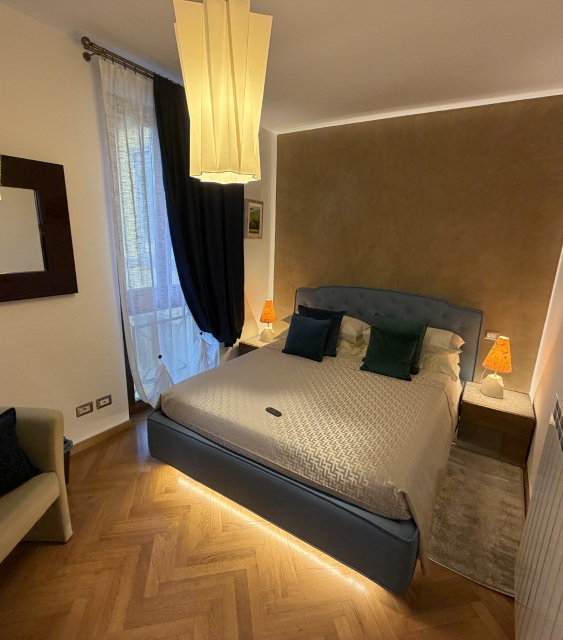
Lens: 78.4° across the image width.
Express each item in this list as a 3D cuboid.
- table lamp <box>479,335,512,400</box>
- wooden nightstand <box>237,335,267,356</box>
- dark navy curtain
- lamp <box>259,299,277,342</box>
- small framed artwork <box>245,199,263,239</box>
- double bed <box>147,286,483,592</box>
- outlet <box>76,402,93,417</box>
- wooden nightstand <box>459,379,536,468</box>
[{"bbox_3d":[1.745,0.373,2.801,0.206,0.485,0.206,11,17,32],"label":"table lamp"},{"bbox_3d":[-0.160,0.450,4.055,0.470,0.389,0.462,11,17,32],"label":"wooden nightstand"},{"bbox_3d":[-0.658,-0.748,3.110,0.190,2.200,1.000,11,17,32],"label":"dark navy curtain"},{"bbox_3d":[-0.141,0.015,3.998,0.206,0.485,0.206,2,14,0],"label":"lamp"},{"bbox_3d":[-0.311,-1.101,3.796,0.020,0.397,0.333,11,17,32],"label":"small framed artwork"},{"bbox_3d":[0.388,0.430,2.687,1.850,1.125,2.050,11,17,32],"label":"double bed"},{"bbox_3d":[-1.440,0.658,2.529,0.012,0.080,0.117,11,17,32],"label":"outlet"},{"bbox_3d":[1.736,0.816,2.832,0.472,0.389,0.475,11,17,32],"label":"wooden nightstand"}]

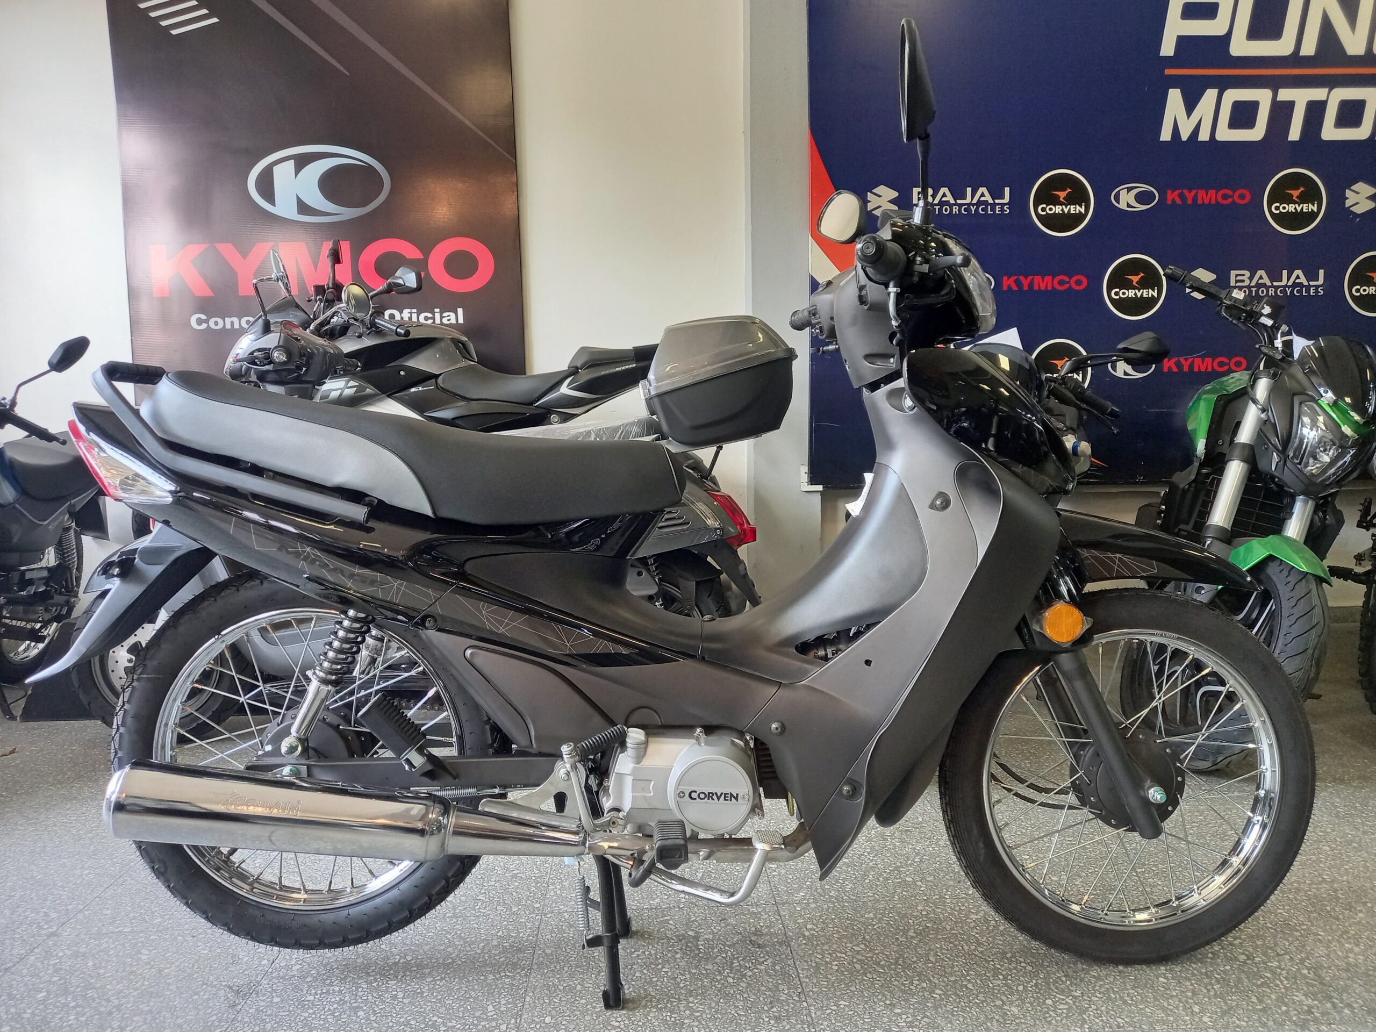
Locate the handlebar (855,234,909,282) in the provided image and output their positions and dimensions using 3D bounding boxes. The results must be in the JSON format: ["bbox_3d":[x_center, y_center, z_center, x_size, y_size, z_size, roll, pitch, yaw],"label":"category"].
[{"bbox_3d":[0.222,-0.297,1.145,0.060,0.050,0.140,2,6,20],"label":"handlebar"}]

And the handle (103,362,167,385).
[{"bbox_3d":[-0.787,-0.204,1.415,0.036,0.036,0.180,0,6,0],"label":"handle"}]

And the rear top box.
[{"bbox_3d":[0.058,-0.340,2.540,0.365,0.280,0.400,-12,7,-4],"label":"rear top box"}]

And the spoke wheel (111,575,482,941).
[{"bbox_3d":[-0.578,0.364,1.480,0.557,0.557,0.095,0,6,0],"label":"spoke wheel"}]

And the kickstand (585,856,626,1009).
[{"bbox_3d":[-0.118,0.566,1.420,0.075,0.220,0.170,0,6,0],"label":"kickstand"}]

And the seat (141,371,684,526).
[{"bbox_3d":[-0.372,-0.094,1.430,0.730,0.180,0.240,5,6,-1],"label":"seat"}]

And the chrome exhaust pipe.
[{"bbox_3d":[-0.455,0.395,1.325,0.625,0.098,0.098,5,6,0],"label":"chrome exhaust pipe"}]

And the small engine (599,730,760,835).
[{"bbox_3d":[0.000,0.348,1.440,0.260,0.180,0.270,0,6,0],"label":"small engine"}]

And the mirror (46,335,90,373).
[{"bbox_3d":[-1.560,-0.408,2.500,0.125,0.070,0.045,-36,18,-17],"label":"mirror"}]

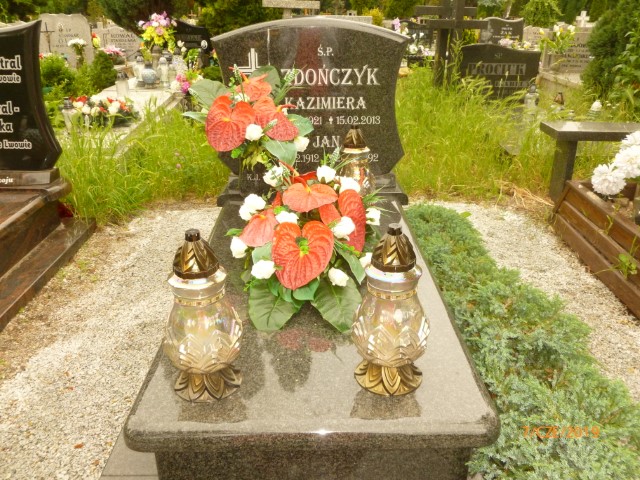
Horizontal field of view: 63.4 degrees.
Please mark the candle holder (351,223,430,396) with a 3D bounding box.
[{"bbox_3d":[0.154,0.146,1.110,0.163,0.382,0.163,-1,23,0],"label":"candle holder"}]

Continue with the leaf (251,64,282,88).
[{"bbox_3d":[-0.198,-0.590,1.880,0.115,0.100,0.060,-1,23,0],"label":"leaf"}]

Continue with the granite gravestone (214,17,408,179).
[{"bbox_3d":[-0.035,-0.563,2.111,0.743,0.613,0.100,-1,23,0],"label":"granite gravestone"}]

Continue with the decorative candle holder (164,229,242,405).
[{"bbox_3d":[-0.260,0.158,1.108,0.163,0.376,0.163,-1,23,0],"label":"decorative candle holder"}]

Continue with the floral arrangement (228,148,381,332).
[{"bbox_3d":[-0.030,-0.021,1.503,0.400,0.350,0.460,-1,23,0],"label":"floral arrangement"}]

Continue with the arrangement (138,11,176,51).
[{"bbox_3d":[-1.852,-2.376,5.900,0.420,0.420,0.380,-1,23,0],"label":"arrangement"}]

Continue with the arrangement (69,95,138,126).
[{"bbox_3d":[-1.652,-0.988,3.950,0.520,0.190,0.320,-1,23,0],"label":"arrangement"}]

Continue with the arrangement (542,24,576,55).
[{"bbox_3d":[2.902,-2.440,6.300,0.430,0.360,0.380,-1,23,0],"label":"arrangement"}]

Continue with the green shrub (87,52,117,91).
[{"bbox_3d":[-2.059,-1.595,4.900,0.270,0.400,0.270,-1,23,0],"label":"green shrub"}]

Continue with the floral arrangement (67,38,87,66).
[{"bbox_3d":[-2.587,-1.992,5.500,0.210,0.290,0.200,-1,23,0],"label":"floral arrangement"}]

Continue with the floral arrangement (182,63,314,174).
[{"bbox_3d":[-0.247,-0.419,1.817,0.410,0.370,0.320,-1,23,0],"label":"floral arrangement"}]

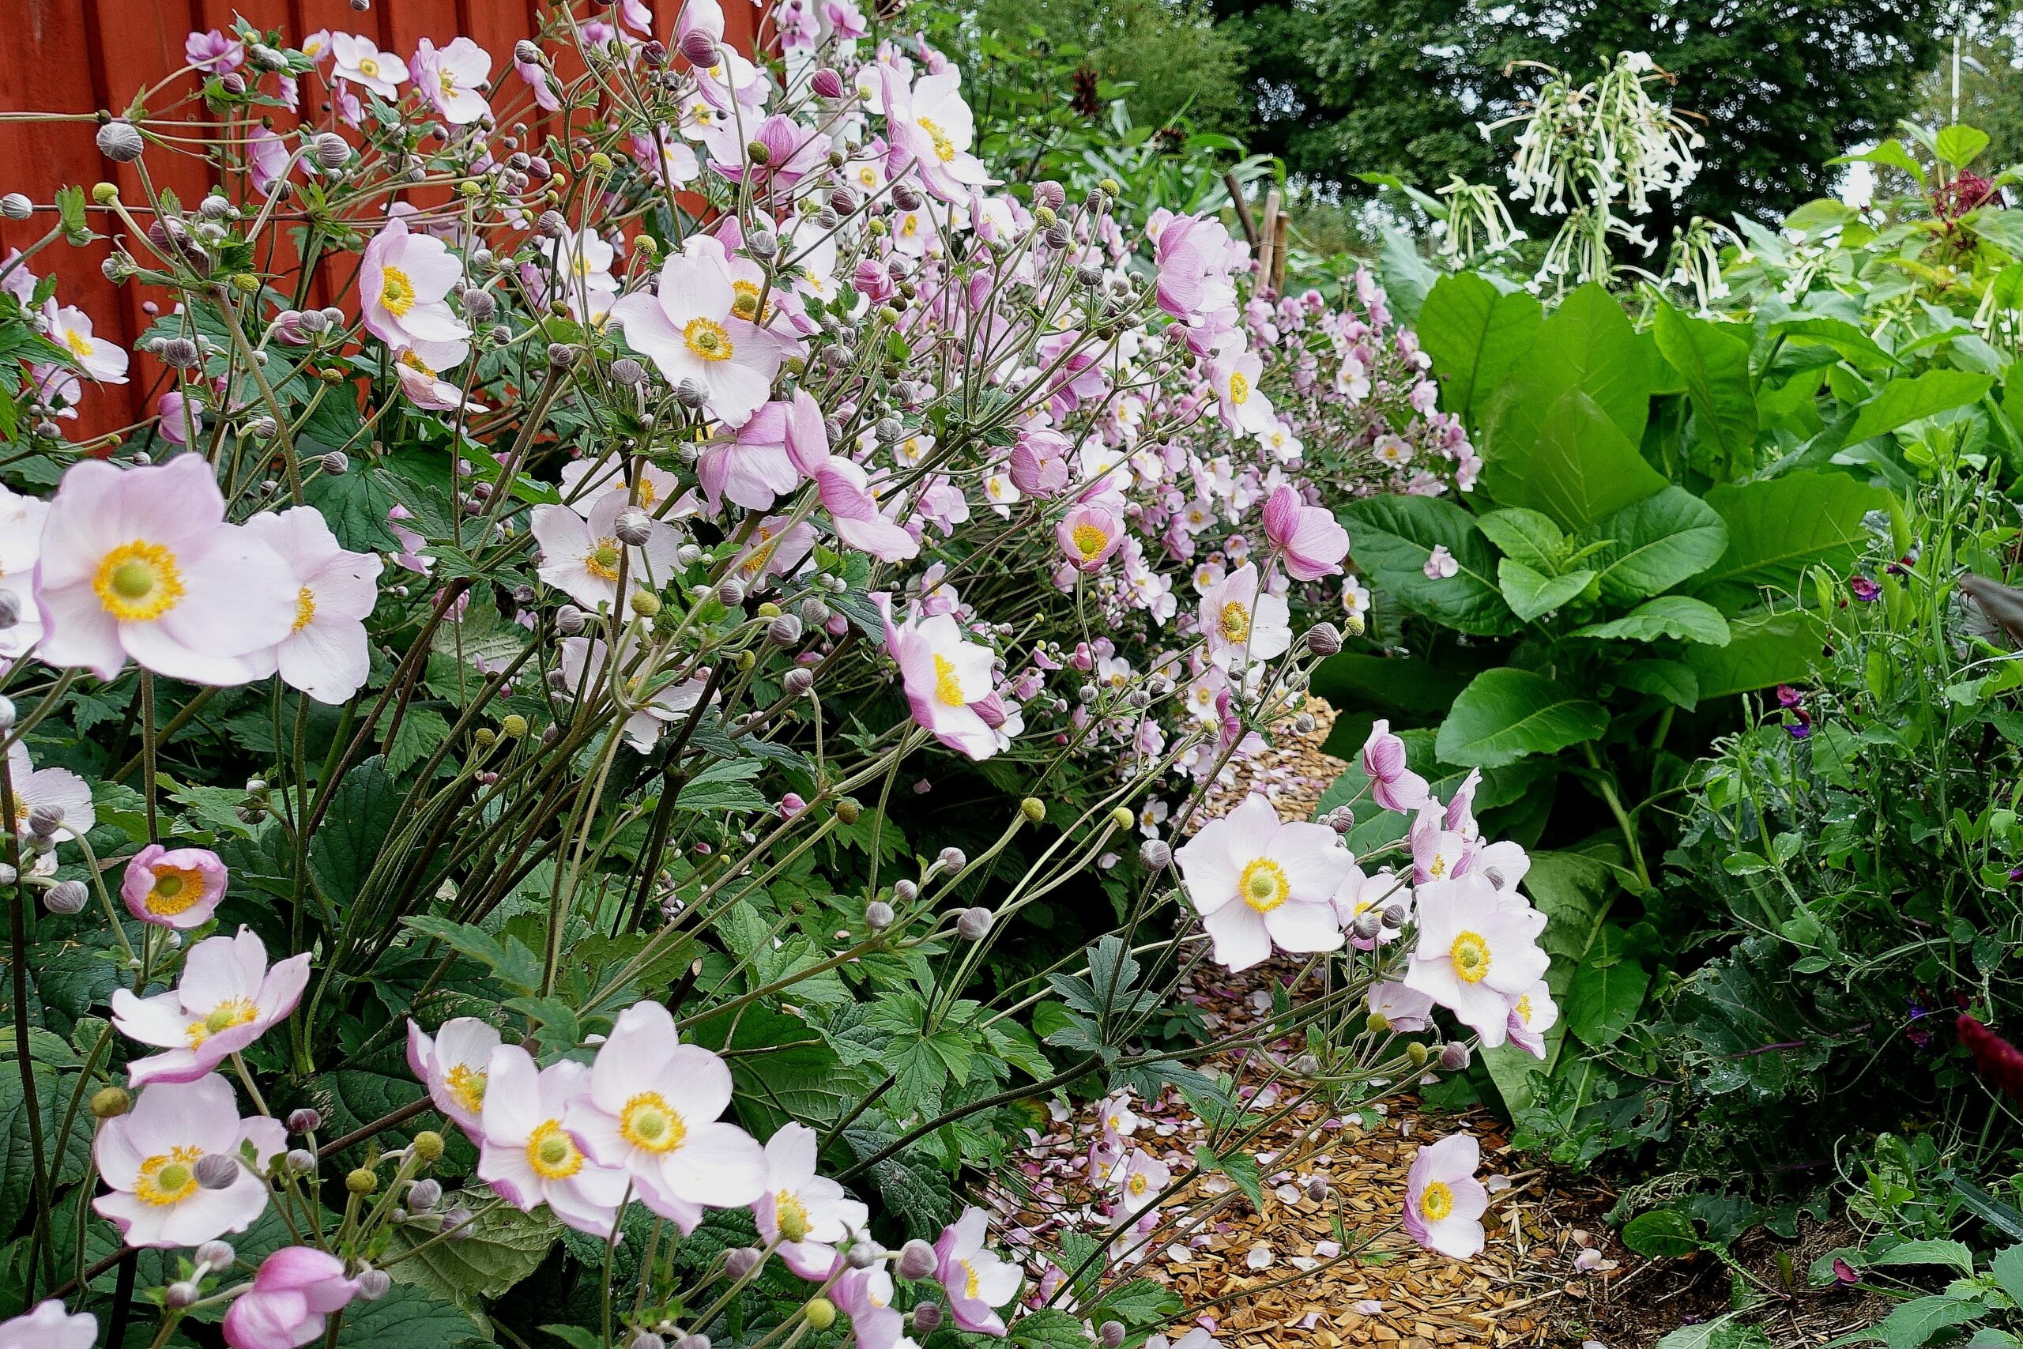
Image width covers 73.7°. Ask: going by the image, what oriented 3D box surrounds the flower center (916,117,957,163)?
[{"bbox_3d":[-0.032,-0.221,0.560,0.010,0.022,0.022,-38,-8,27],"label":"flower center"}]

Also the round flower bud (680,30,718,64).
[{"bbox_3d":[-0.146,-0.293,0.630,0.018,0.018,0.018,-5,2,17],"label":"round flower bud"}]

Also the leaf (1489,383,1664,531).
[{"bbox_3d":[0.887,-0.321,2.100,0.250,0.250,0.060,-3,6,0],"label":"leaf"}]

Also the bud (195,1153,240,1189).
[{"bbox_3d":[-0.279,0.175,0.475,0.015,0.013,0.013,-9,0,-12],"label":"bud"}]

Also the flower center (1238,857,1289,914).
[{"bbox_3d":[0.097,0.081,0.521,0.021,0.021,0.010,-2,-9,-3],"label":"flower center"}]

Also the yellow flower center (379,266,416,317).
[{"bbox_3d":[-0.279,-0.173,0.611,0.010,0.022,0.022,0,9,40],"label":"yellow flower center"}]

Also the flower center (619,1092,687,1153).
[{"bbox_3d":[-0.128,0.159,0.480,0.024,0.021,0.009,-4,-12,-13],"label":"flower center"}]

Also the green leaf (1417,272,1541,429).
[{"bbox_3d":[0.779,-0.531,2.250,0.200,0.270,0.060,8,-6,6],"label":"green leaf"}]

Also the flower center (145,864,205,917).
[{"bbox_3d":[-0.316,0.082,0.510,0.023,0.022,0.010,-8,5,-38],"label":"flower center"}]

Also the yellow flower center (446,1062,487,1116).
[{"bbox_3d":[-0.242,0.184,0.600,0.011,0.024,0.024,-29,-7,35],"label":"yellow flower center"}]

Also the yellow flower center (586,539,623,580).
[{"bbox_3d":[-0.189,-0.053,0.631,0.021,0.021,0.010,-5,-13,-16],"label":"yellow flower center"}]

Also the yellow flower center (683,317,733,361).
[{"bbox_3d":[-0.135,-0.149,0.600,0.022,0.021,0.009,-5,1,-17],"label":"yellow flower center"}]

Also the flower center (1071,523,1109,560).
[{"bbox_3d":[0.042,-0.071,0.731,0.021,0.021,0.010,-3,-30,-8],"label":"flower center"}]

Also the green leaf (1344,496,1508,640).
[{"bbox_3d":[0.615,-0.160,2.000,0.260,0.190,0.050,25,-30,6],"label":"green leaf"}]

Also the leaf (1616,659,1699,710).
[{"bbox_3d":[0.946,0.015,1.980,0.125,0.030,0.080,18,42,18],"label":"leaf"}]

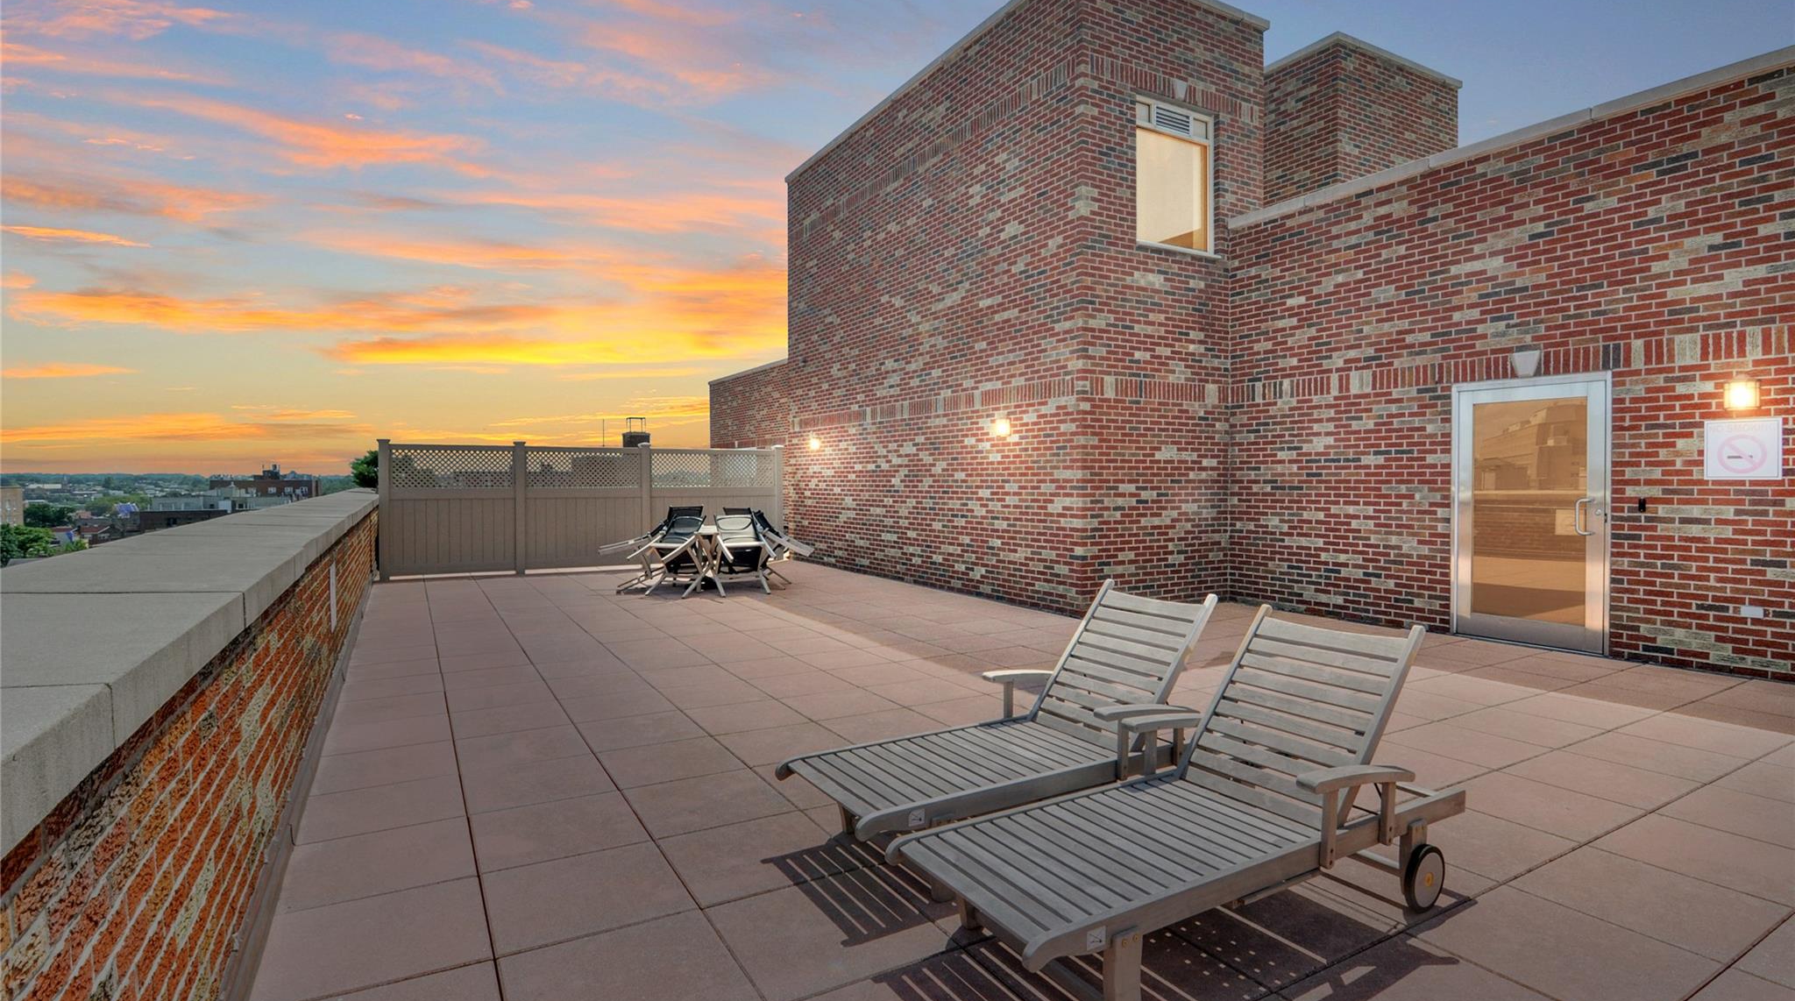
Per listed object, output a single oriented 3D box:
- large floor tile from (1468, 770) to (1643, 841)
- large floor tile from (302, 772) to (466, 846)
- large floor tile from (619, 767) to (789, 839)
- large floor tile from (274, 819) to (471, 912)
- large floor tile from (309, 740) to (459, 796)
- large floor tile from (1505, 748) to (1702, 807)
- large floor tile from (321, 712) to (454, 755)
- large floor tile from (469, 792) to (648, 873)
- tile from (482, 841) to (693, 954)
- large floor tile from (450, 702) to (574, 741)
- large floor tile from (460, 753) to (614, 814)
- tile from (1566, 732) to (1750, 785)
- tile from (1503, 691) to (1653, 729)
[{"bbox_3d":[2.817,1.354,3.506,0.608,0.040,0.581,-1,2,-31],"label":"large floor tile"},{"bbox_3d":[-2.238,1.363,3.496,0.612,0.040,0.590,-1,2,-30],"label":"large floor tile"},{"bbox_3d":[-0.842,1.360,3.540,0.606,0.040,0.592,-1,2,-29],"label":"large floor tile"},{"bbox_3d":[-1.930,1.378,3.011,0.612,0.040,0.590,-1,2,-30],"label":"large floor tile"},{"bbox_3d":[-2.538,1.348,3.977,0.612,0.040,0.590,-1,2,-30],"label":"large floor tile"},{"bbox_3d":[3.382,1.353,3.836,0.612,0.040,0.590,-1,2,-30],"label":"large floor tile"},{"bbox_3d":[-2.858,1.334,4.495,0.601,0.040,0.591,-1,2,-29],"label":"large floor tile"},{"bbox_3d":[-1.389,1.370,3.267,0.604,0.040,0.592,-1,2,-29],"label":"large floor tile"},{"bbox_3d":[-1.081,1.385,2.778,0.612,0.040,0.590,-1,2,-30],"label":"tile"},{"bbox_3d":[-2.312,1.325,4.763,0.603,0.040,0.592,-1,2,-29],"label":"large floor tile"},{"bbox_3d":[-1.699,1.355,3.772,0.612,0.040,0.590,-1,2,-30],"label":"large floor tile"},{"bbox_3d":[3.932,1.343,4.134,0.612,0.040,0.590,-1,2,-30],"label":"tile"},{"bbox_3d":[4.147,1.308,4.871,0.607,0.040,0.580,-1,2,-31],"label":"tile"}]

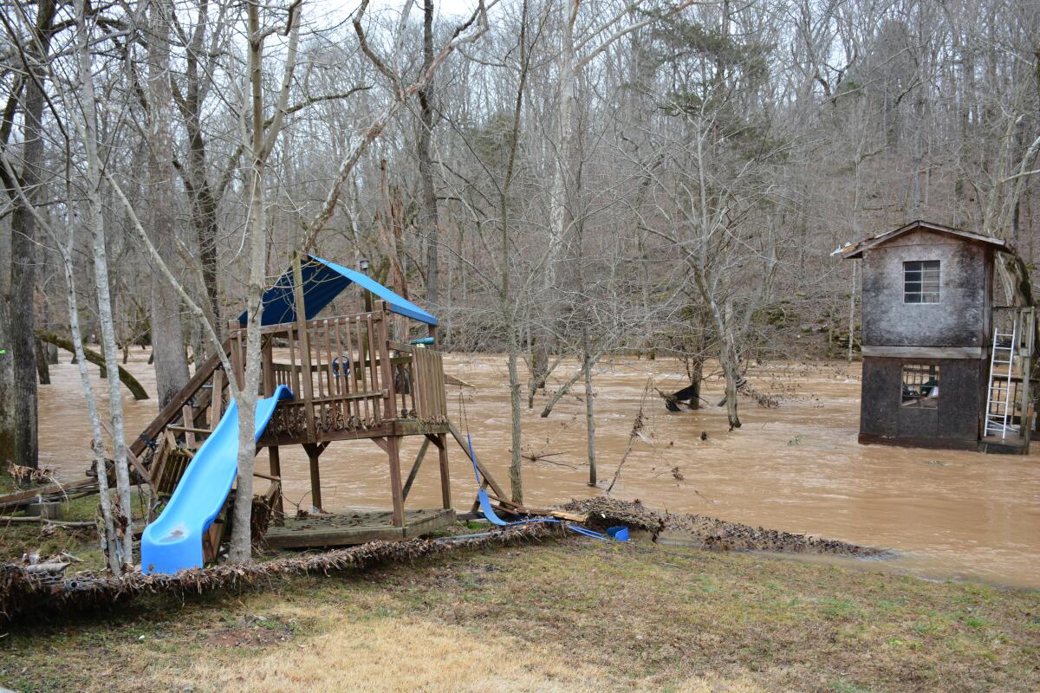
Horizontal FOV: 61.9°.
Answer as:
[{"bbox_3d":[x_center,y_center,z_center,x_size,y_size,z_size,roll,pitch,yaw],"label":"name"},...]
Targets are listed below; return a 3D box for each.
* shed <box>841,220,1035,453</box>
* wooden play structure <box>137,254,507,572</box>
[{"bbox_3d":[9.640,-0.191,19.837,3.720,5.180,3.000,1,2,34],"label":"shed"},{"bbox_3d":[-2.209,0.508,9.874,2.450,3.400,4.000,-3,-2,14],"label":"wooden play structure"}]

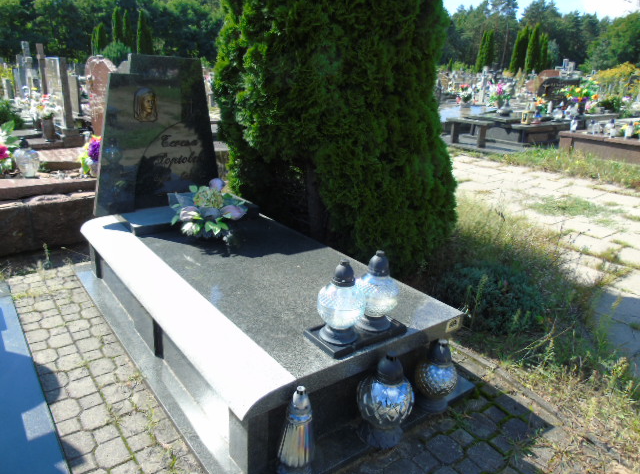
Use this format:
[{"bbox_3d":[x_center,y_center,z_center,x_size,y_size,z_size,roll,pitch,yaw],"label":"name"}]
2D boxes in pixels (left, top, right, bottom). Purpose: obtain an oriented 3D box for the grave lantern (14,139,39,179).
[{"bbox_3d":[-2.174,-0.601,3.403,0.200,0.300,0.200,-10,23,-36],"label":"grave lantern"}]

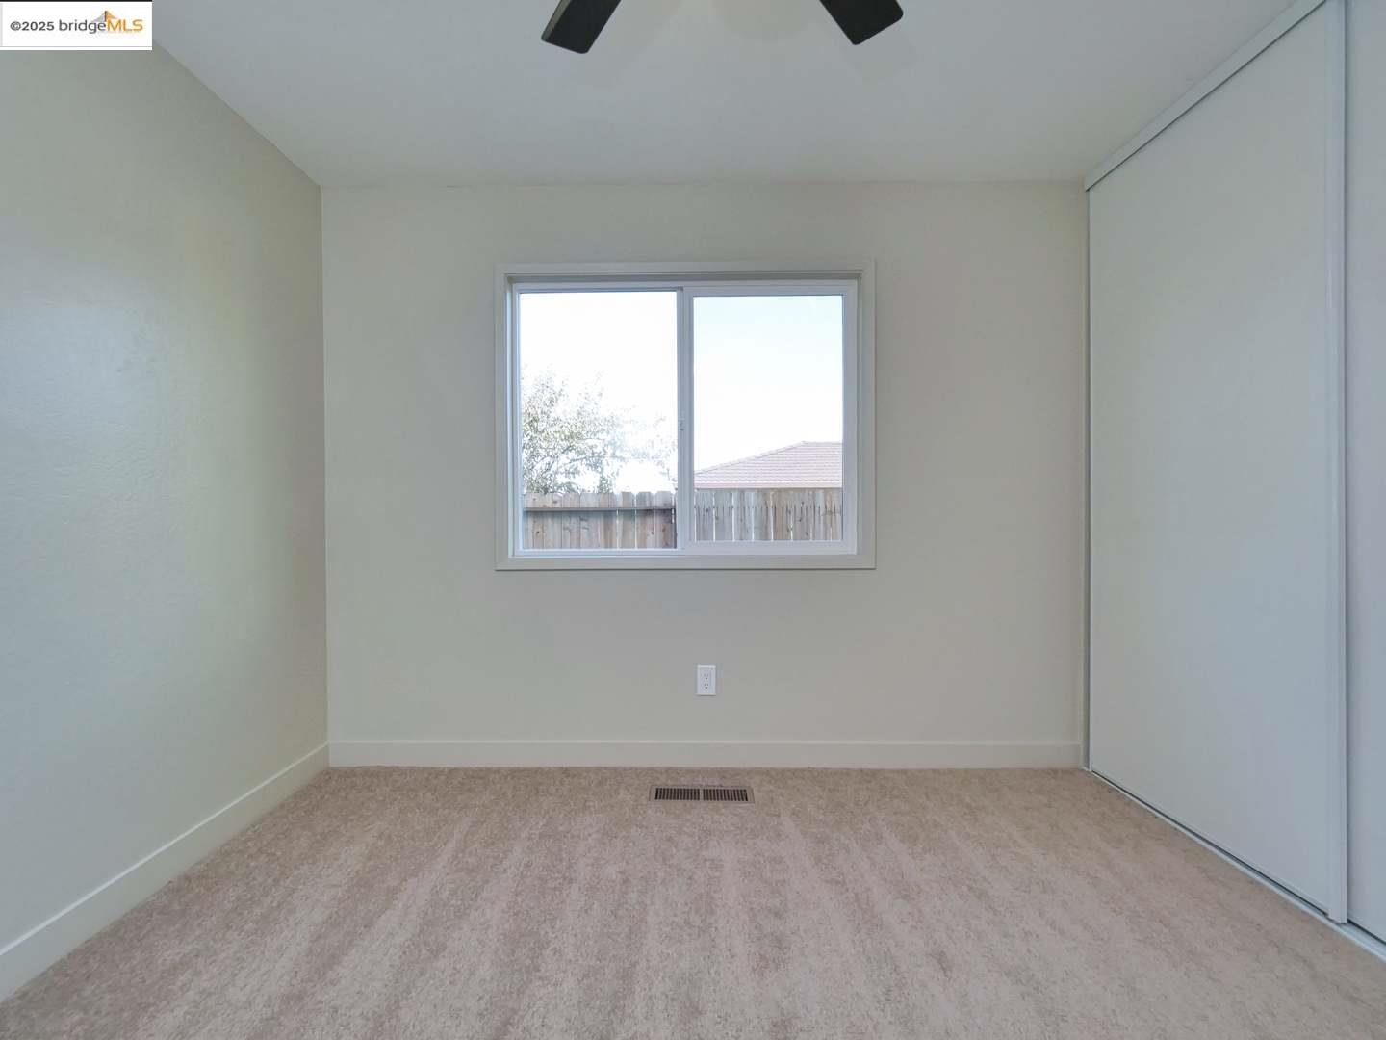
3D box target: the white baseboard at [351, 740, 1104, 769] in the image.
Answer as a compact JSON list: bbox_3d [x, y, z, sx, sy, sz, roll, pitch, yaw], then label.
[{"bbox_3d":[0.048,0.985,2.359,3.157,0.112,0.018,0,0,0],"label":"white baseboard"}]

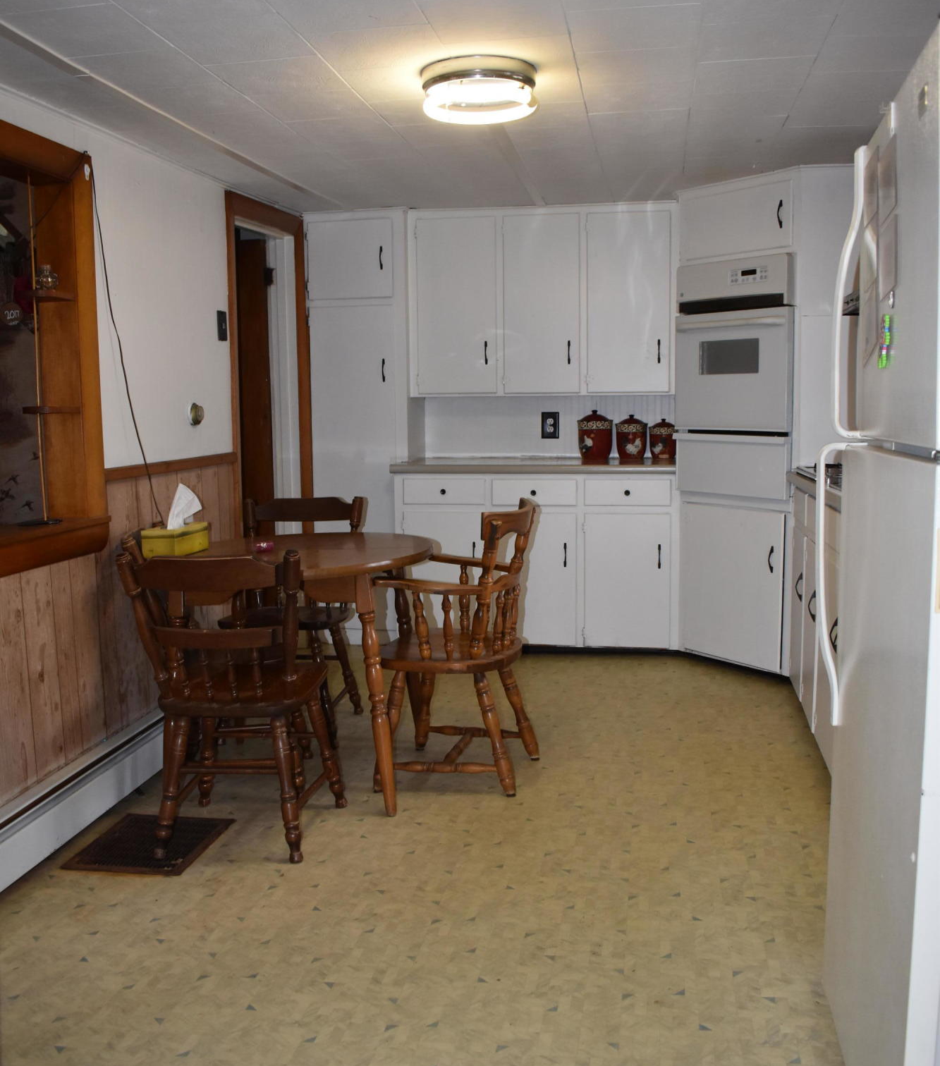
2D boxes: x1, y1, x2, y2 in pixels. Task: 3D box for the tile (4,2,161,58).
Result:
[{"bbox_3d":[-0.888,-1.179,2.466,0.313,0.020,0.303,0,7,10],"label":"tile"}]

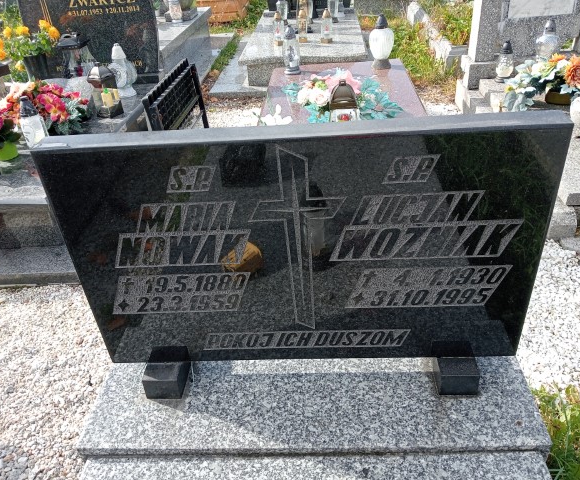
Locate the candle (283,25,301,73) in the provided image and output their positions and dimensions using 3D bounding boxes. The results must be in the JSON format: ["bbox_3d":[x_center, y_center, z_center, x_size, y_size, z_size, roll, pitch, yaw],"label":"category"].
[{"bbox_3d":[0.012,-1.252,3.393,0.113,0.297,0.113,-2,35,5],"label":"candle"}]

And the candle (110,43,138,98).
[{"bbox_3d":[-1.111,-1.115,3.385,0.165,0.325,0.145,0,34,7],"label":"candle"}]

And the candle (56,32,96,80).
[{"bbox_3d":[-1.327,-1.105,3.269,0.190,0.355,0.190,12,38,23],"label":"candle"}]

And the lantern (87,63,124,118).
[{"bbox_3d":[-1.103,-0.899,3.090,0.140,0.300,0.140,17,40,29],"label":"lantern"}]

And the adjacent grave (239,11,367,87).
[{"bbox_3d":[0.149,-1.735,4.594,0.966,0.210,1.620,-2,35,5],"label":"adjacent grave"}]

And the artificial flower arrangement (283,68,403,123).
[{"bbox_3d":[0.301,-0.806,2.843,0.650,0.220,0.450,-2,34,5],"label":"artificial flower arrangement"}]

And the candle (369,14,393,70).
[{"bbox_3d":[0.620,-1.345,3.489,0.168,0.340,0.168,-2,34,5],"label":"candle"}]

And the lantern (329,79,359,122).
[{"bbox_3d":[0.259,-0.643,2.499,0.145,0.270,0.145,-2,35,5],"label":"lantern"}]

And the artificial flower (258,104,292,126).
[{"bbox_3d":[-0.076,-0.615,2.592,0.180,0.110,0.160,-2,35,5],"label":"artificial flower"}]

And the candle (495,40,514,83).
[{"bbox_3d":[1.286,-1.074,3.083,0.108,0.232,0.108,-2,34,5],"label":"candle"}]

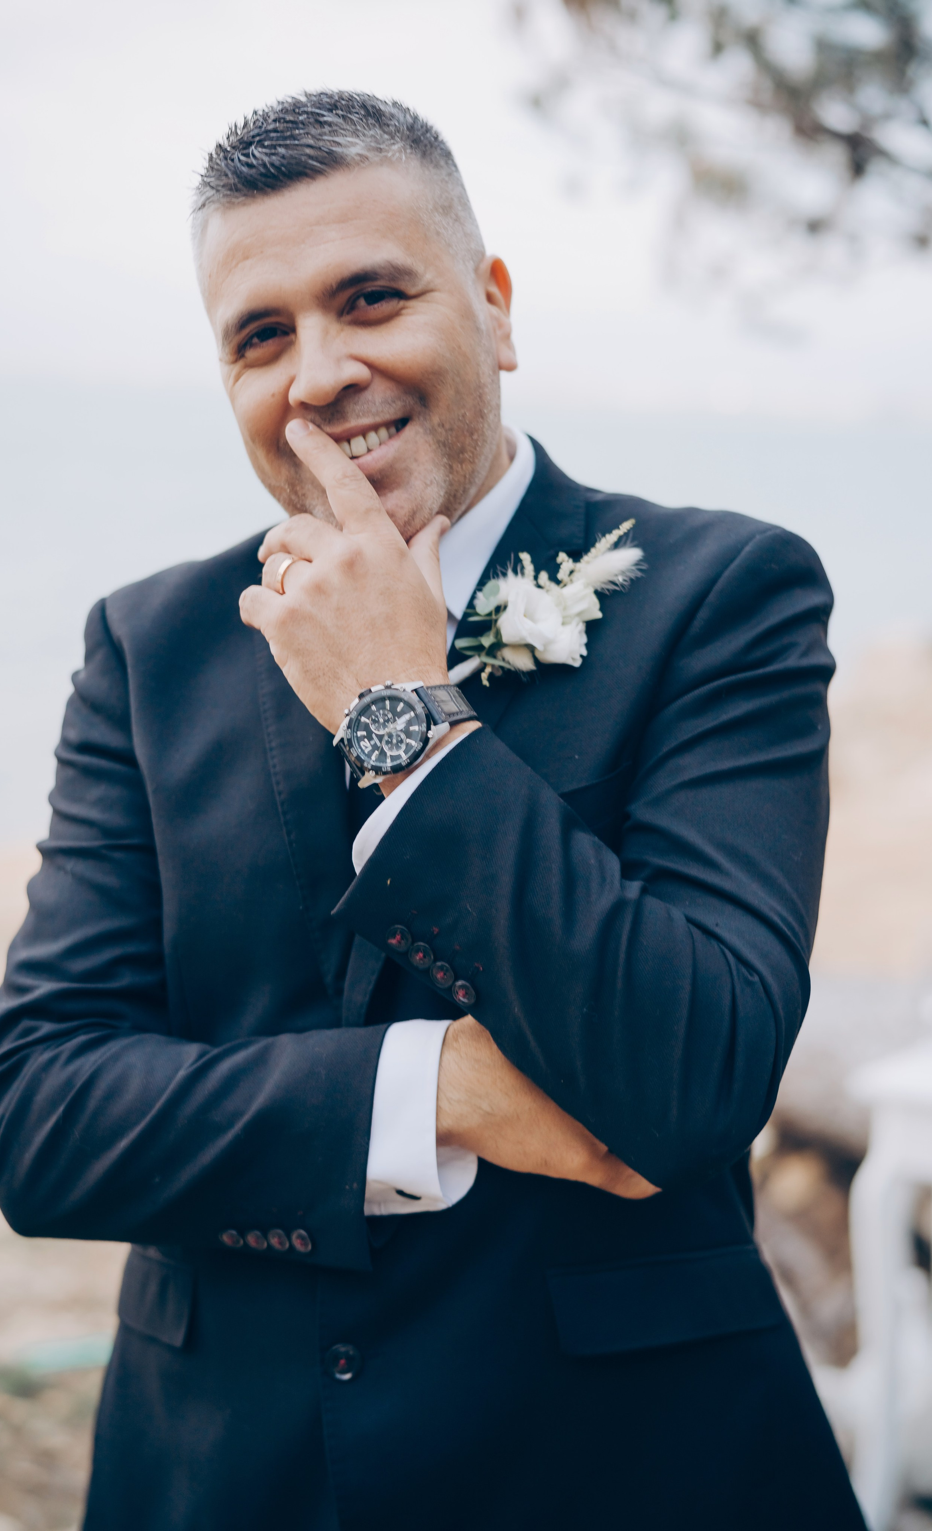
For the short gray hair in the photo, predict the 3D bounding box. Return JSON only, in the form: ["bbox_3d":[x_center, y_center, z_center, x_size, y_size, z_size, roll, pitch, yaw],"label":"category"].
[{"bbox_3d":[-0.077,-0.325,1.250,0.165,0.140,0.195,-15,2,25],"label":"short gray hair"}]

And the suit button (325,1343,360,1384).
[{"bbox_3d":[-0.071,0.343,1.220,0.021,0.021,0.005,7,10,22],"label":"suit button"}]

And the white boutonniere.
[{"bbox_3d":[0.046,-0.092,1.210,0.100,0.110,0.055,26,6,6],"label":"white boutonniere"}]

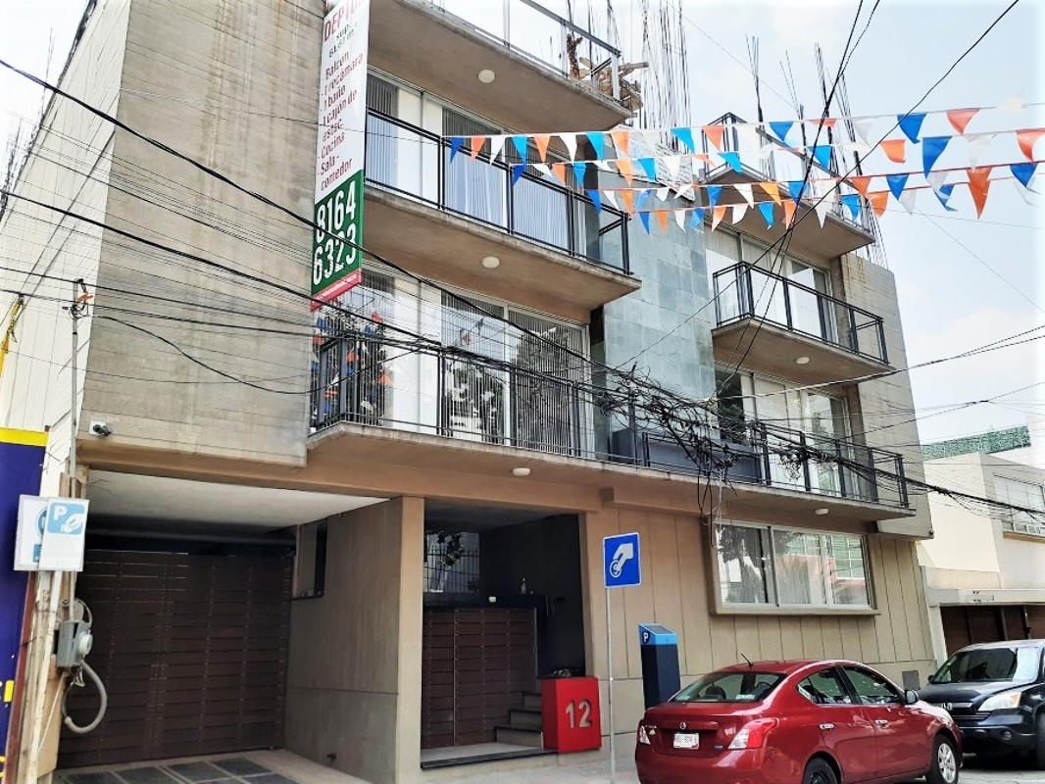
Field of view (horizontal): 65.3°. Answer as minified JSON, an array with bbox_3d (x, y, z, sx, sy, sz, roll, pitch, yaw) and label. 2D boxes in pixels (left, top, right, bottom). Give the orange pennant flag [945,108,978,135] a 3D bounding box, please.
[{"bbox_3d":[3.204,-1.968,5.941,0.210,0.230,0.040,12,-4,42],"label":"orange pennant flag"}]

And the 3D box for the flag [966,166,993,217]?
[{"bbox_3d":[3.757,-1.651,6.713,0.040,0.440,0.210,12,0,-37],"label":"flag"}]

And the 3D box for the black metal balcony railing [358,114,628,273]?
[{"bbox_3d":[-0.375,-2.365,10.457,4.205,0.944,0.650,12,-20,-36],"label":"black metal balcony railing"}]

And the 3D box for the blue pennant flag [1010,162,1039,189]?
[{"bbox_3d":[3.955,-1.713,6.430,0.040,0.230,0.210,12,0,-37],"label":"blue pennant flag"}]

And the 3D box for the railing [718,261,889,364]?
[{"bbox_3d":[5.056,-1.244,14.516,4.156,0.944,0.650,12,-20,-36],"label":"railing"}]

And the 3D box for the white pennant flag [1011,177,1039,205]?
[{"bbox_3d":[4.400,-1.752,7.126,0.040,0.260,0.210,11,0,-34],"label":"white pennant flag"}]

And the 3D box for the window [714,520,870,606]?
[{"bbox_3d":[4.772,3.024,13.986,4.319,1.324,0.120,12,-20,-36],"label":"window"}]

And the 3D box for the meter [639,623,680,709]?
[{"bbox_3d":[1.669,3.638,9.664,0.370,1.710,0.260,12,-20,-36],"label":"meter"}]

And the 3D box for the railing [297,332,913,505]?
[{"bbox_3d":[2.359,0.809,11.715,11.047,0.934,0.700,12,-20,-36],"label":"railing"}]

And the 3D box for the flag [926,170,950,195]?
[{"bbox_3d":[3.562,-1.796,6.996,0.040,0.220,0.180,12,1,-37],"label":"flag"}]

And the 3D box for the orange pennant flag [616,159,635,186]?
[{"bbox_3d":[1.150,-2.436,9.067,0.210,0.320,0.040,13,-2,45],"label":"orange pennant flag"}]

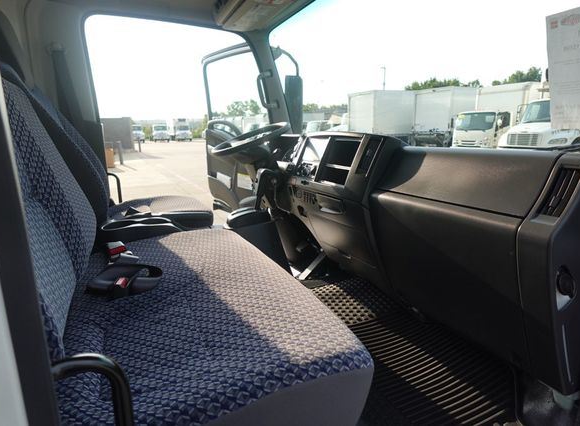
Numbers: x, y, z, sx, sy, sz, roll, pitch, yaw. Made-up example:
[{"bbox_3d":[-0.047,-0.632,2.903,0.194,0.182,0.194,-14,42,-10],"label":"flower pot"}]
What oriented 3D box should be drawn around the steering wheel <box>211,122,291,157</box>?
[{"bbox_3d":[-0.203,-0.388,1.917,0.440,0.090,0.440,-28,23,-20],"label":"steering wheel"}]

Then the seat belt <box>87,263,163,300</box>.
[{"bbox_3d":[-0.447,0.180,0.977,0.190,0.060,0.120,-9,16,-26],"label":"seat belt"}]

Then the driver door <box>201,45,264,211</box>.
[{"bbox_3d":[-0.356,-0.599,2.764,0.170,1.280,0.850,-14,18,-40],"label":"driver door"}]

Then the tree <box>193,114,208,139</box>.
[{"bbox_3d":[-14.069,-13.458,55.115,2.700,3.750,2.700,-6,14,-13],"label":"tree"}]

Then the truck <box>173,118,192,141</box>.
[{"bbox_3d":[-15.041,-11.643,49.462,2.200,2.950,6.200,-7,15,-20],"label":"truck"}]

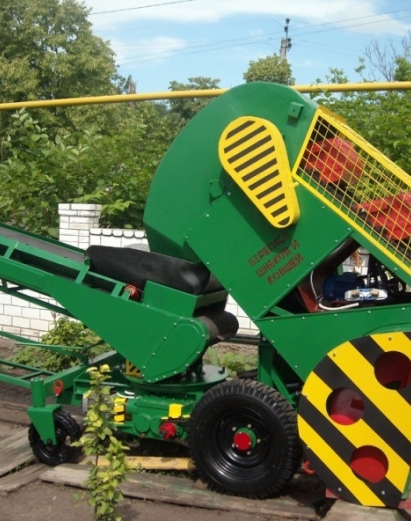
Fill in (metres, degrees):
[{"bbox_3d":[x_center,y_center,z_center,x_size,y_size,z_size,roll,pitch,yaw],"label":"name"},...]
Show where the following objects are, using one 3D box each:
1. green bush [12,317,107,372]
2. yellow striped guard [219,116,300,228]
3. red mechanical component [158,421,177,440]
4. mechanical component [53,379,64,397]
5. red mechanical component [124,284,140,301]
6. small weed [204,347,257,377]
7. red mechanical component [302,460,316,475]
[{"bbox_3d":[-1.506,0.862,7.300,0.850,0.520,0.700,4,5,25],"label":"green bush"},{"bbox_3d":[0.359,-0.564,4.500,0.400,0.760,0.110,-23,-7,24],"label":"yellow striped guard"},{"bbox_3d":[-0.249,1.113,4.600,0.110,0.115,0.100,4,5,25],"label":"red mechanical component"},{"bbox_3d":[-0.942,0.813,4.500,0.075,0.115,0.040,4,5,25],"label":"mechanical component"},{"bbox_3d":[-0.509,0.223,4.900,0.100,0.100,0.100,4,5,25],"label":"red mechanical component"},{"bbox_3d":[0.240,0.970,6.750,0.480,0.280,0.400,4,5,25],"label":"small weed"},{"bbox_3d":[0.617,1.229,4.170,0.085,0.085,0.050,4,5,25],"label":"red mechanical component"}]

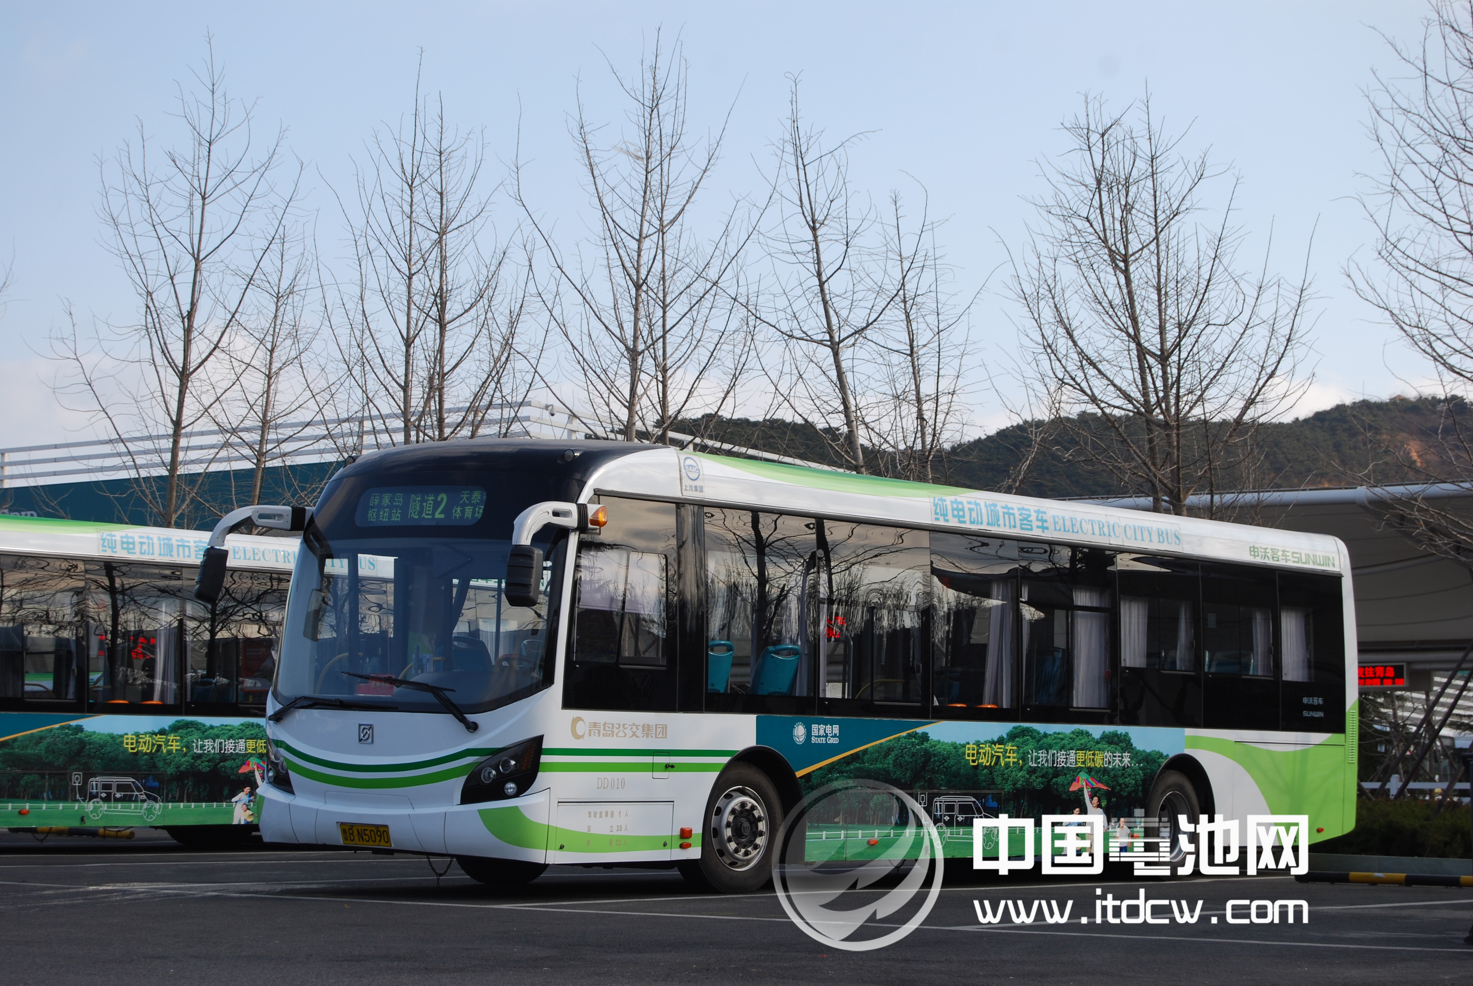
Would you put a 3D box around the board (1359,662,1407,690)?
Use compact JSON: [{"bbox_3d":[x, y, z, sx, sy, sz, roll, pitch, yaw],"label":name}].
[{"bbox_3d":[9.516,2.740,50.000,1.080,0.390,0.120,-2,-5,38],"label":"board"}]

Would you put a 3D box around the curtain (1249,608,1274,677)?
[{"bbox_3d":[4.715,1.338,30.178,0.110,0.650,0.423,-3,-6,38],"label":"curtain"}]

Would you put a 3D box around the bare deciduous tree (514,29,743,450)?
[{"bbox_3d":[-1.235,-0.820,40.261,2.800,9.520,2.800,2,-4,0],"label":"bare deciduous tree"}]

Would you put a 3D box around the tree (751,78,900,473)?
[{"bbox_3d":[1.049,-0.393,37.946,1.768,8.727,1.680,1,-5,2],"label":"tree"}]

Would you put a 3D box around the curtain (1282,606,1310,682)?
[{"bbox_3d":[5.016,1.360,30.091,0.090,0.719,0.548,-2,-5,38],"label":"curtain"}]

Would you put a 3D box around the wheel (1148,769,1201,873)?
[{"bbox_3d":[3.583,2.802,28.327,0.290,0.945,0.945,-3,-6,36],"label":"wheel"}]

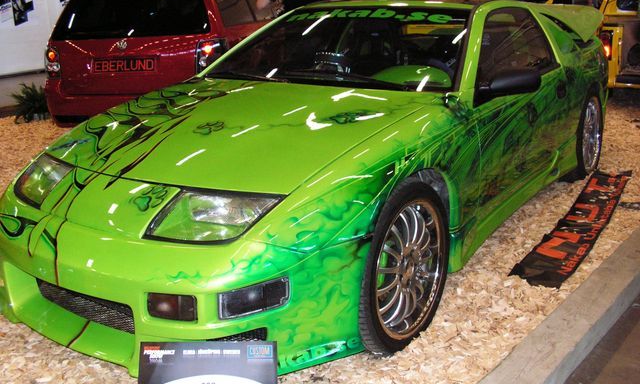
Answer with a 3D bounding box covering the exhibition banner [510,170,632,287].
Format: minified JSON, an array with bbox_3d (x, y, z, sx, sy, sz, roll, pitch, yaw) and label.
[{"bbox_3d":[1.439,0.115,3.648,0.235,0.040,2.050,9,19,30],"label":"exhibition banner"}]

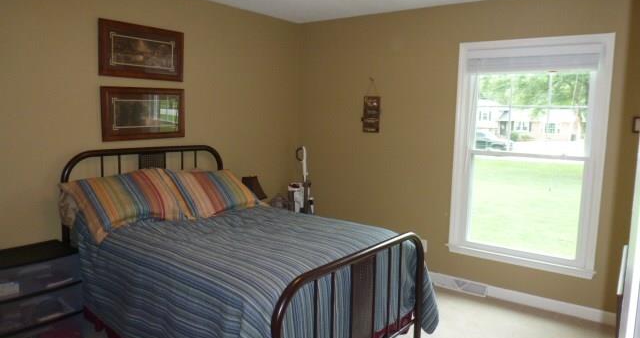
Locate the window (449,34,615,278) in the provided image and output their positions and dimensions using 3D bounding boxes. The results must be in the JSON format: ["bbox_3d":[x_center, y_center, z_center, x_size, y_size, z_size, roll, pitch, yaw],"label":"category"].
[{"bbox_3d":[1.618,-0.110,3.529,1.115,1.788,0.110,6,10,34],"label":"window"}]

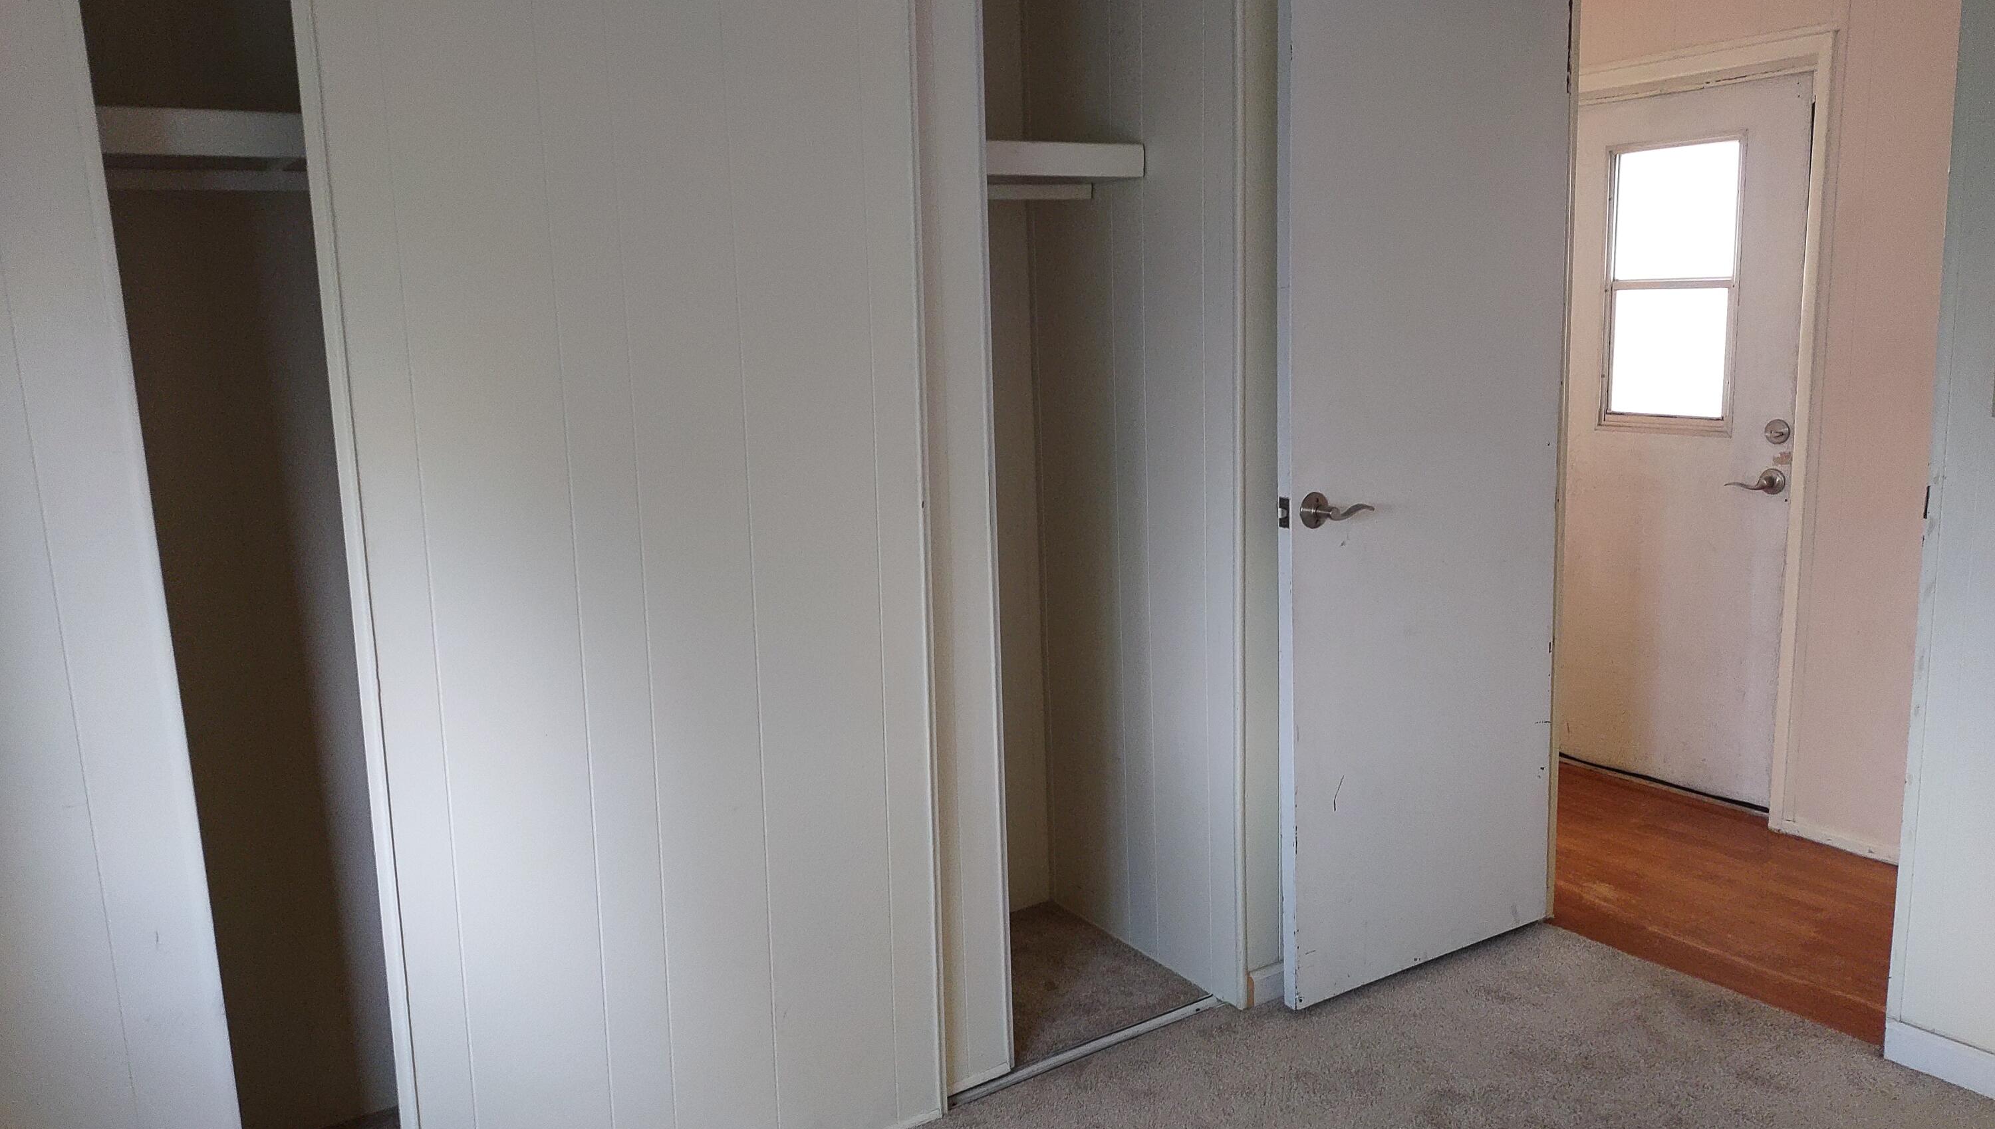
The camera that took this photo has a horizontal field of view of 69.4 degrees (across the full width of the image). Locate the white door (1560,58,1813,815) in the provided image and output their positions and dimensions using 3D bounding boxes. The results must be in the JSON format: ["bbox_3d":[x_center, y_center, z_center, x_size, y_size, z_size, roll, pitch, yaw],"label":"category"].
[{"bbox_3d":[1.860,-0.327,4.018,0.050,1.920,0.770,-9,12,-33],"label":"white door"}]

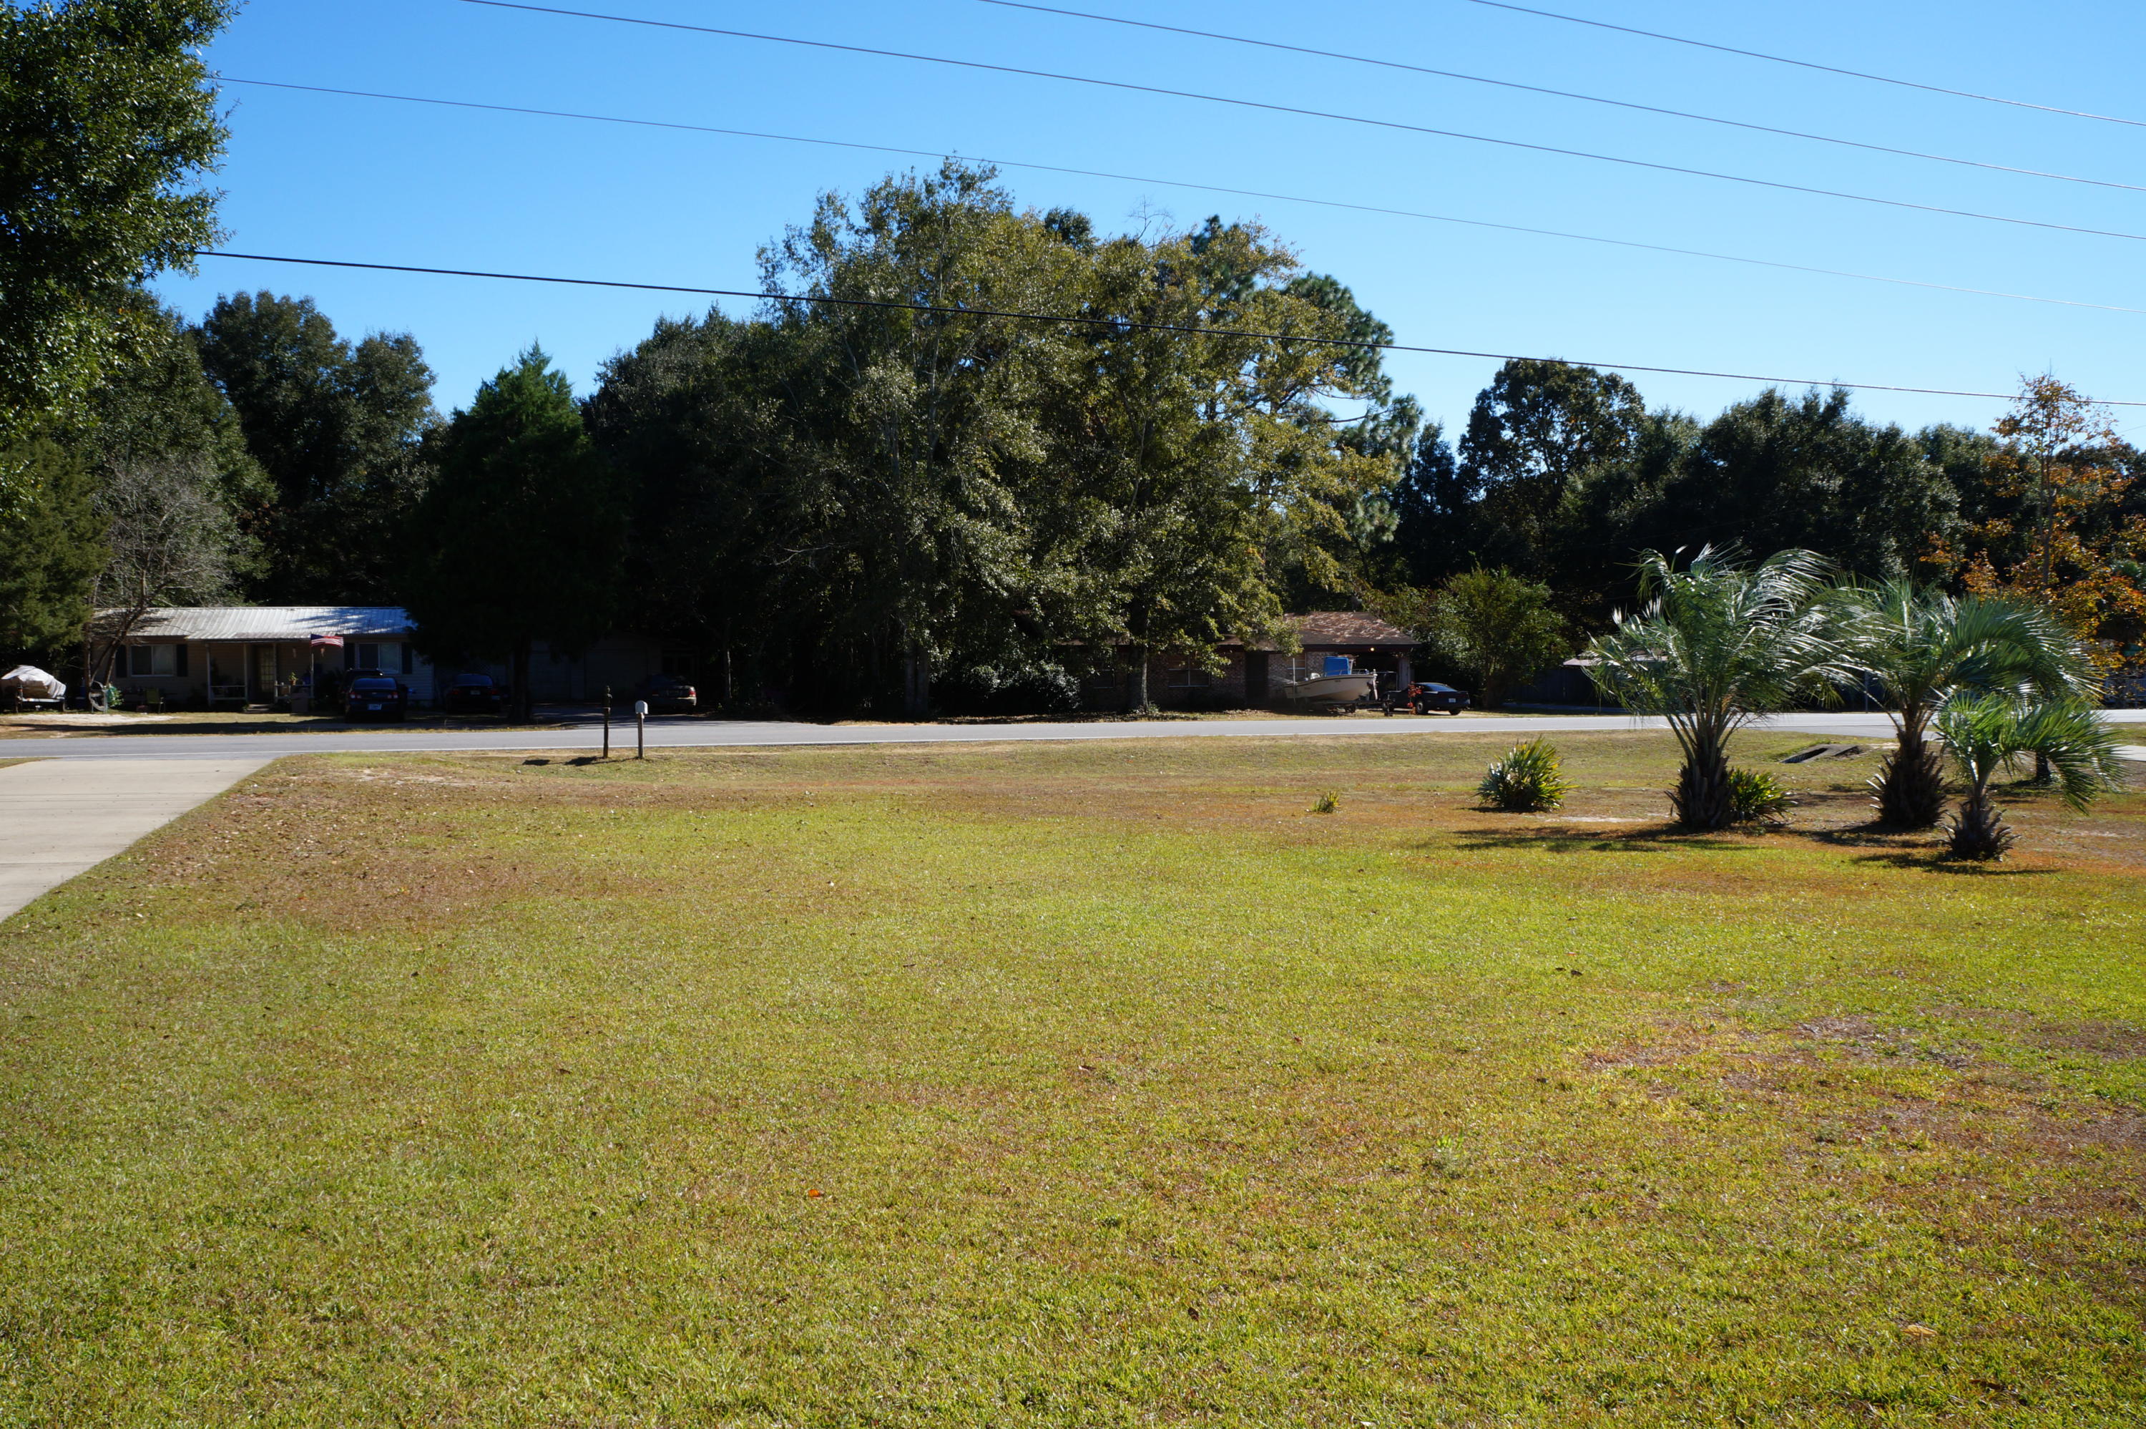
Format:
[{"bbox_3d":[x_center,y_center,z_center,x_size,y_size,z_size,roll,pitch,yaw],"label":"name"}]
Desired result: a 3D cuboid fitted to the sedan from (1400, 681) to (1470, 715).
[{"bbox_3d":[14.533,-0.721,66.945,1.780,1.320,4.600,-1,2,-16],"label":"sedan"}]

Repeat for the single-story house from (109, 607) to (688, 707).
[{"bbox_3d":[-25.583,-2.297,62.844,20.224,3.900,10.500,-1,2,-22],"label":"single-story house"}]

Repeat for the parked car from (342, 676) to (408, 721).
[{"bbox_3d":[-24.577,-0.537,56.573,1.830,1.490,4.950,-1,2,-23],"label":"parked car"}]

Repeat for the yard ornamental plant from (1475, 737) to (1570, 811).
[{"bbox_3d":[5.060,0.676,18.389,1.020,0.840,1.000,0,2,16],"label":"yard ornamental plant"}]

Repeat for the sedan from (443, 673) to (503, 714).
[{"bbox_3d":[-22.629,-0.792,60.682,1.800,1.430,4.700,-1,2,-20],"label":"sedan"}]

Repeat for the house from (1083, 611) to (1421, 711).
[{"bbox_3d":[5.632,-2.303,71.037,16.529,4.100,9.500,-1,2,-20],"label":"house"}]

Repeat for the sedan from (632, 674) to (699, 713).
[{"bbox_3d":[-15.799,-0.801,62.190,1.800,1.450,4.700,-1,2,-23],"label":"sedan"}]

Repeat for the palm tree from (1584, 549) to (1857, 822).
[{"bbox_3d":[6.589,-0.254,16.364,2.600,2.850,2.600,0,2,22],"label":"palm tree"}]

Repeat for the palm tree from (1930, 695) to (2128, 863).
[{"bbox_3d":[8.180,0.521,13.682,1.450,1.400,1.420,0,2,31],"label":"palm tree"}]

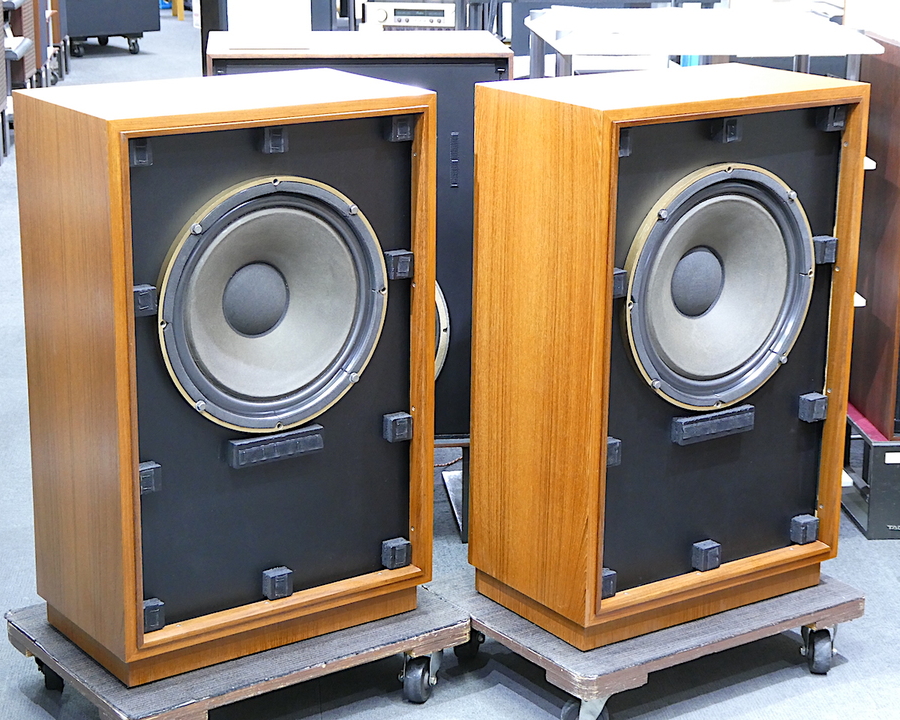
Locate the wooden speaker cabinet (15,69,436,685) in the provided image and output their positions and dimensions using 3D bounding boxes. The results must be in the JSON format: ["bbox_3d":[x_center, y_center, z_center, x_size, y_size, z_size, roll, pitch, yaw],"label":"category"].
[{"bbox_3d":[-0.338,0.009,2.808,0.545,0.848,0.312,-11,20,-34],"label":"wooden speaker cabinet"}]

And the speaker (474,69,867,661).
[{"bbox_3d":[0.349,-0.022,2.934,0.545,0.848,0.312,-10,19,-33],"label":"speaker"}]

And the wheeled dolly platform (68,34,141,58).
[{"bbox_3d":[-2.301,-2.050,11.557,0.470,0.140,0.610,-9,19,-29],"label":"wheeled dolly platform"}]

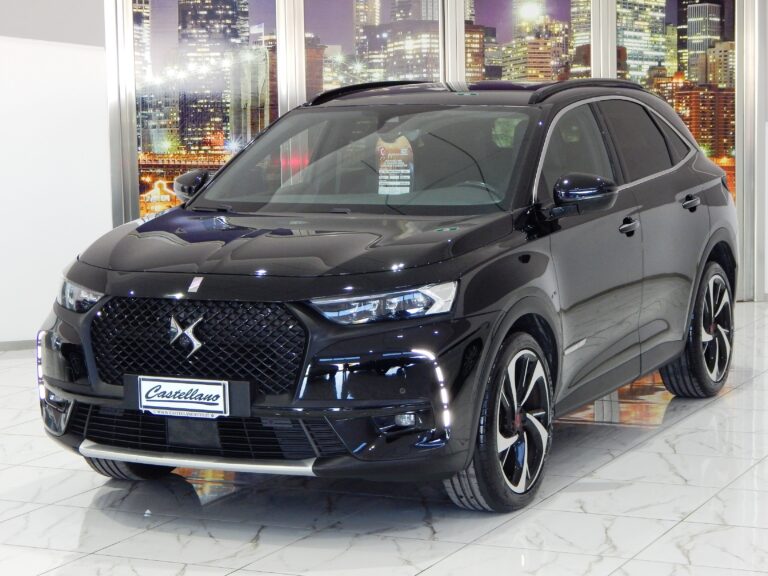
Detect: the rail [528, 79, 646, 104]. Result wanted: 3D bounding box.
[{"bbox_3d":[0.972,-0.912,8.719,0.080,0.100,1.700,2,7,25],"label":"rail"}]

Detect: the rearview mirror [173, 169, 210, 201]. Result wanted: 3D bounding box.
[{"bbox_3d":[-0.848,-0.453,8.421,0.270,0.170,0.200,2,7,25],"label":"rearview mirror"}]

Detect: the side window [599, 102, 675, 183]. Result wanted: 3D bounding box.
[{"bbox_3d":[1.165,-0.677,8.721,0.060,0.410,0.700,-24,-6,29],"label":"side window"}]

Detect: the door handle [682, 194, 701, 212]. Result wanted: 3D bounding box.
[{"bbox_3d":[1.473,-0.401,9.041,0.060,0.075,0.220,2,7,25],"label":"door handle"}]

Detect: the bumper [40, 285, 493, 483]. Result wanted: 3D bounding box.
[{"bbox_3d":[-0.569,0.333,6.913,1.870,0.650,0.630,2,7,25],"label":"bumper"}]

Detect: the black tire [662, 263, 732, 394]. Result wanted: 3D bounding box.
[{"bbox_3d":[1.596,0.203,9.598,0.235,0.715,0.715,2,7,25],"label":"black tire"}]

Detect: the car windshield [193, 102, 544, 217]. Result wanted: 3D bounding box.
[{"bbox_3d":[-0.039,-0.532,7.961,1.480,0.130,0.970,2,36,25],"label":"car windshield"}]

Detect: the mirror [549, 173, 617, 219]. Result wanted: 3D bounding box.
[{"bbox_3d":[0.821,-0.389,7.626,0.270,0.170,0.200,2,7,25],"label":"mirror"}]

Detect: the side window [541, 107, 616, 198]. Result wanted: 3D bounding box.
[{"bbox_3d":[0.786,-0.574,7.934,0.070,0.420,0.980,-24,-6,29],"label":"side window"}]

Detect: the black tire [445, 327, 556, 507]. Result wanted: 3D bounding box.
[{"bbox_3d":[0.426,0.494,7.140,0.235,0.715,0.715,2,7,25],"label":"black tire"}]

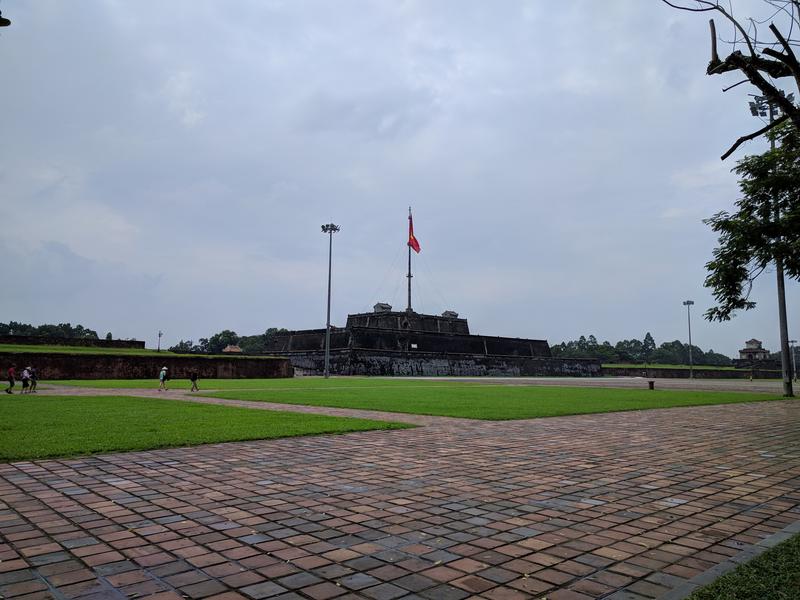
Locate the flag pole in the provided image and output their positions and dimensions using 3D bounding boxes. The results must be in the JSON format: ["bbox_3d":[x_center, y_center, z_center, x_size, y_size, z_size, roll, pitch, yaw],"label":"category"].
[{"bbox_3d":[3.169,-12.457,185.714,1.800,33.400,1.800,1,-7,0],"label":"flag pole"}]

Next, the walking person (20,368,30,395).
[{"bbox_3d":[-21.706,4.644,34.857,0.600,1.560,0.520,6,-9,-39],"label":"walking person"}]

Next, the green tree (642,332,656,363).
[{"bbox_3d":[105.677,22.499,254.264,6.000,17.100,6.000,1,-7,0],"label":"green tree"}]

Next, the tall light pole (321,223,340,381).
[{"bbox_3d":[-10.679,-0.048,90.605,2.800,23.500,2.800,1,-7,0],"label":"tall light pole"}]

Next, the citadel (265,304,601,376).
[{"bbox_3d":[2.467,13.400,177.329,90.000,17.500,70.000,6,-9,-39],"label":"citadel"}]

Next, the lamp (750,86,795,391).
[{"bbox_3d":[29.297,-4.556,46.388,2.700,23.800,2.700,1,-7,0],"label":"lamp"}]

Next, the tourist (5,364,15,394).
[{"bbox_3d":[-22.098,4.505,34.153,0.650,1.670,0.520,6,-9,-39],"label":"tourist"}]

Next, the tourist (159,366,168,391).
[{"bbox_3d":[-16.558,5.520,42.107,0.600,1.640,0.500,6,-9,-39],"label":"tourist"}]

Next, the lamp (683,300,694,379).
[{"bbox_3d":[85.963,11.687,177.974,2.800,22.900,2.800,1,-7,0],"label":"lamp"}]

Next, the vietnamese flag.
[{"bbox_3d":[4.482,-21.172,185.730,3.600,13.000,1.300,2,-7,-14],"label":"vietnamese flag"}]

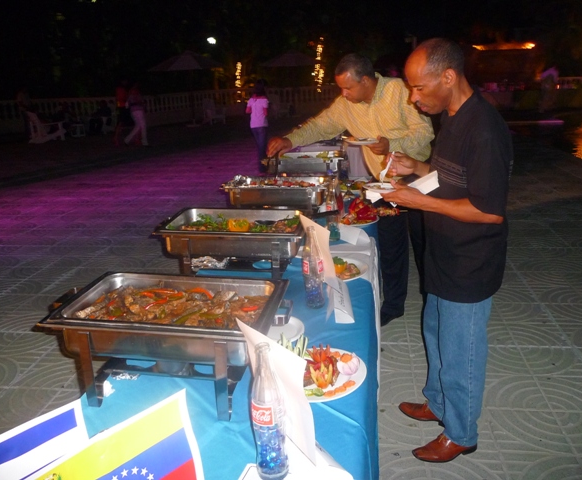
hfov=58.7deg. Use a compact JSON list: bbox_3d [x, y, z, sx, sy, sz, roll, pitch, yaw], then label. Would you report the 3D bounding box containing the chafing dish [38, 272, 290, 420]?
[{"bbox_3d":[-0.298,0.269,1.385,0.600,0.240,0.360,2,17,8],"label":"chafing dish"}]

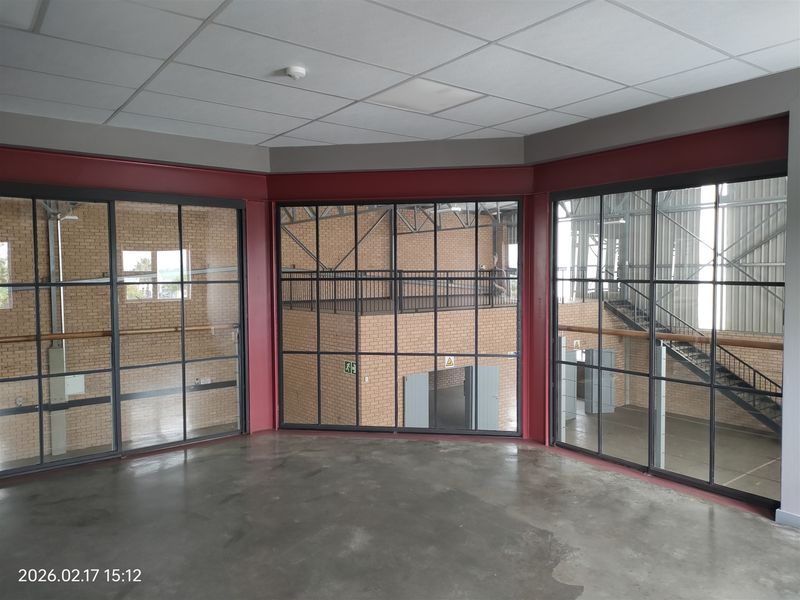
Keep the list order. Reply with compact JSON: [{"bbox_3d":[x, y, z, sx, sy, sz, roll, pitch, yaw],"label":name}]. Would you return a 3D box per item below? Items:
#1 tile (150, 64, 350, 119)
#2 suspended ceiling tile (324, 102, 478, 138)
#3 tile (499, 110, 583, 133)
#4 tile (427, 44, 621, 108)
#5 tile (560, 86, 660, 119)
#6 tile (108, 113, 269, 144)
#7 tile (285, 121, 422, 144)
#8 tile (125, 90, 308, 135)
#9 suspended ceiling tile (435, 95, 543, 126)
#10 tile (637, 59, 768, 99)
[{"bbox_3d":[-0.930,-1.308,3.670,1.195,0.018,0.595,-2,3,-37],"label":"tile"},{"bbox_3d":[0.025,-1.348,4.395,1.195,0.018,0.595,-2,3,-37],"label":"suspended ceiling tile"},{"bbox_3d":[1.038,-1.355,4.411,0.427,0.018,0.595,-2,3,-37],"label":"tile"},{"bbox_3d":[0.752,-1.308,3.441,1.195,0.018,0.595,-2,3,-37],"label":"tile"},{"bbox_3d":[1.401,-1.335,3.934,0.427,0.018,0.595,-2,3,-37],"label":"tile"},{"bbox_3d":[-1.600,-1.345,4.550,1.195,0.018,0.409,-2,3,-37],"label":"tile"},{"bbox_3d":[-0.393,-1.365,4.830,1.057,0.018,0.595,-2,3,-37],"label":"tile"},{"bbox_3d":[-1.293,-1.328,4.147,1.195,0.018,0.595,-2,3,-37],"label":"tile"},{"bbox_3d":[0.627,-1.337,4.099,0.595,0.018,0.595,-2,3,-37],"label":"suspended ceiling tile"},{"bbox_3d":[1.764,-1.314,3.457,0.427,0.018,0.595,-2,3,-37],"label":"tile"}]

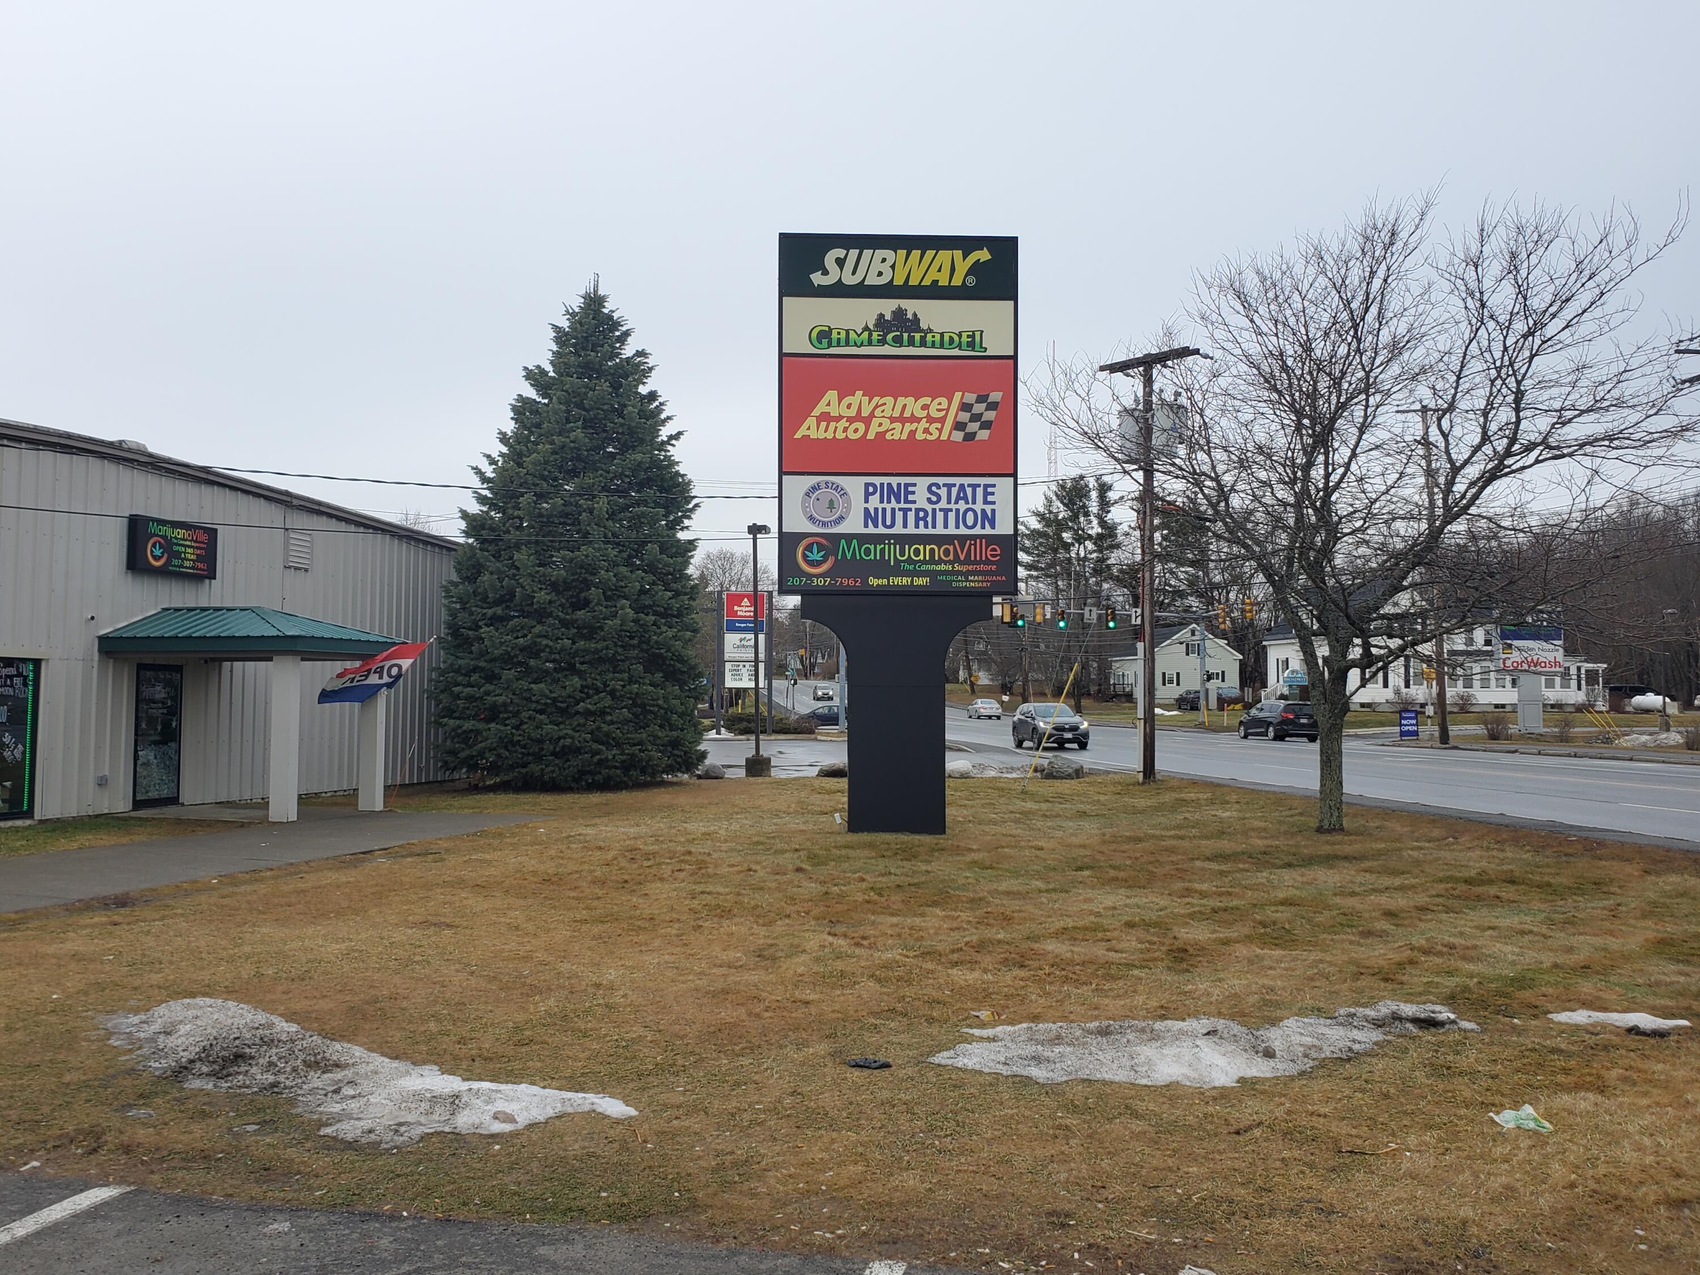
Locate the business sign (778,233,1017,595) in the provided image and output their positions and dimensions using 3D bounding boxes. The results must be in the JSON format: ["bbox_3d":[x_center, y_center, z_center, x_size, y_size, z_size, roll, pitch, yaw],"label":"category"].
[{"bbox_3d":[0.609,-2.817,16.428,3.050,4.600,0.500,0,-3,-3],"label":"business sign"}]

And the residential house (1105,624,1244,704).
[{"bbox_3d":[27.803,2.327,110.037,8.400,6.700,10.500,0,-3,-3],"label":"residential house"}]

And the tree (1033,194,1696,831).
[{"bbox_3d":[6.740,-1.656,16.715,8.400,8.350,7.800,0,-3,0],"label":"tree"}]

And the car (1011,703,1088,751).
[{"bbox_3d":[7.411,3.259,47.393,1.880,1.680,4.600,0,-3,-4],"label":"car"}]

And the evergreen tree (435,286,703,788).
[{"bbox_3d":[-5.896,-2.195,26.960,5.600,10.400,5.500,0,-3,0],"label":"evergreen tree"}]

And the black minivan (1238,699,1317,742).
[{"bbox_3d":[19.150,3.712,56.882,2.000,1.770,5.100,0,-3,-4],"label":"black minivan"}]

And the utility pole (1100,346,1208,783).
[{"bbox_3d":[6.483,-1.576,27.427,2.350,9.328,1.100,-3,-4,45],"label":"utility pole"}]

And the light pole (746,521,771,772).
[{"bbox_3d":[-2.189,0.271,30.531,0.580,6.100,0.580,0,-3,0],"label":"light pole"}]

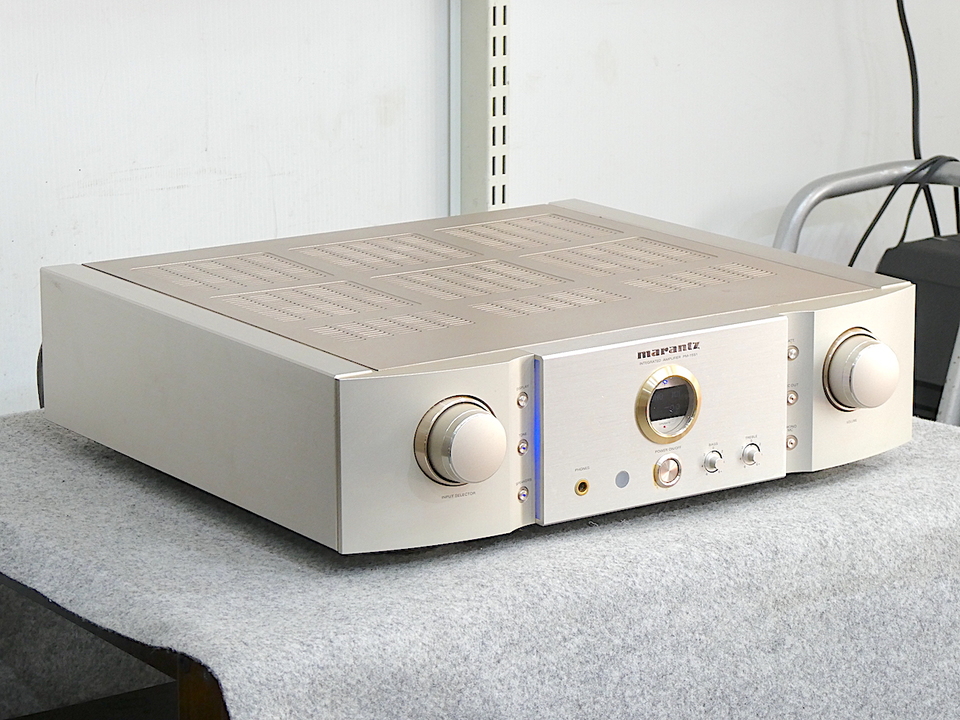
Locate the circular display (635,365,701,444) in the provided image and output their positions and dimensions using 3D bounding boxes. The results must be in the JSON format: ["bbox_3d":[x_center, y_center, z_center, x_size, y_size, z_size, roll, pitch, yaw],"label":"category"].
[{"bbox_3d":[0.114,0.027,1.759,0.049,0.049,0.006,-9,17,-34],"label":"circular display"}]

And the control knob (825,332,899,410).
[{"bbox_3d":[0.240,0.008,1.840,0.052,0.052,0.024,-9,17,-34],"label":"control knob"}]

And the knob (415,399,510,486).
[{"bbox_3d":[-0.007,0.048,1.672,0.052,0.052,0.024,-9,17,-34],"label":"knob"}]

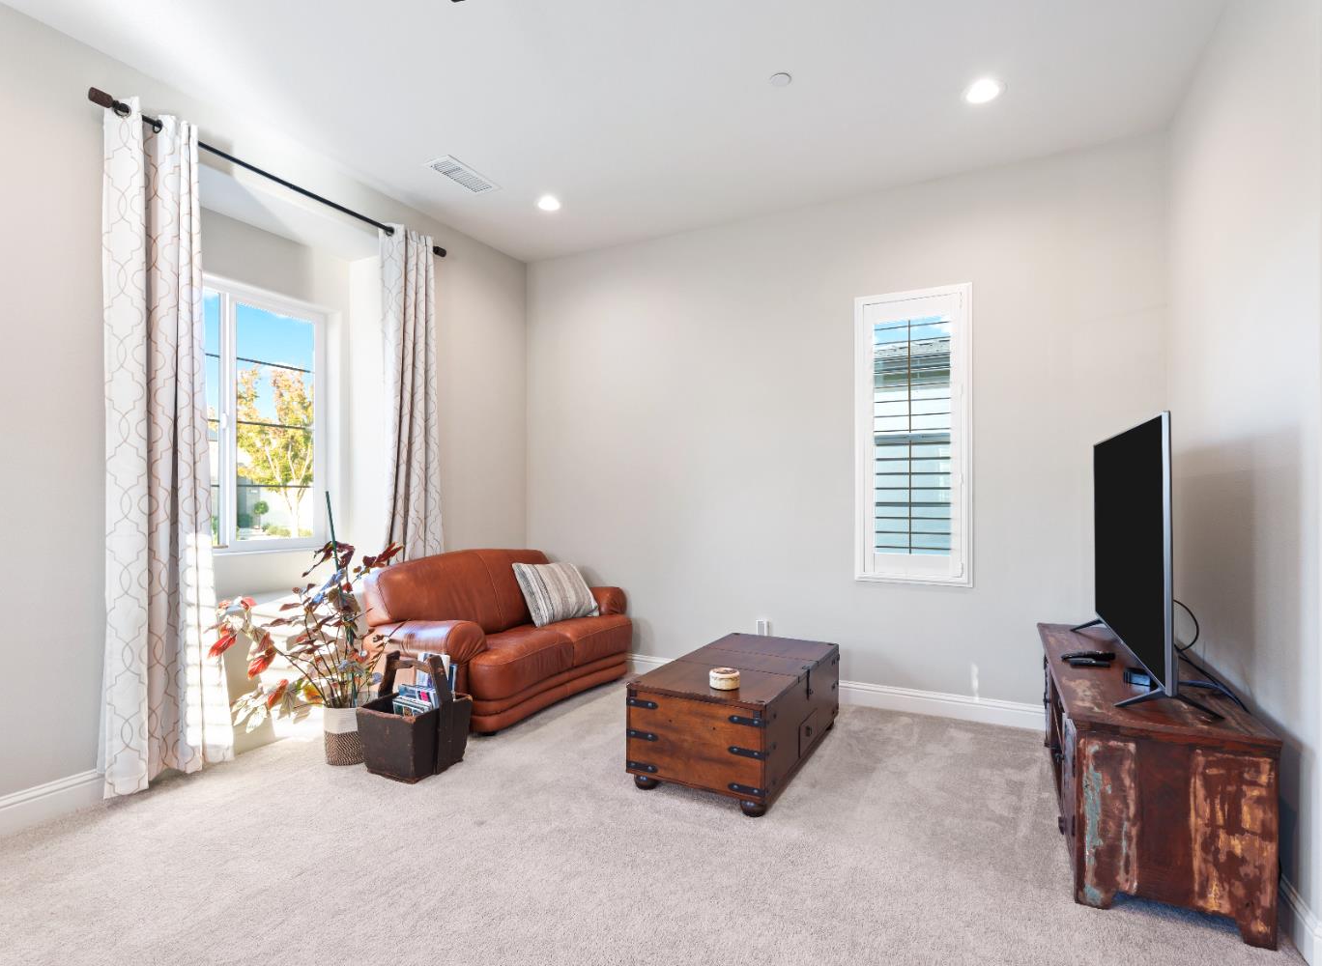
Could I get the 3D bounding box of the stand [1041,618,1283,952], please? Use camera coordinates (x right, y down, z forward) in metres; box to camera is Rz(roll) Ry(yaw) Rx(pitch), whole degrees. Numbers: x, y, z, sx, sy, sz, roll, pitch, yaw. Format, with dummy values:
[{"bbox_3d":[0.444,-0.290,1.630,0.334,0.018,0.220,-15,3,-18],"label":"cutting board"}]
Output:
[{"bbox_3d":[1.816,1.012,2.527,0.515,0.587,1.431,0,0,27],"label":"stand"}]

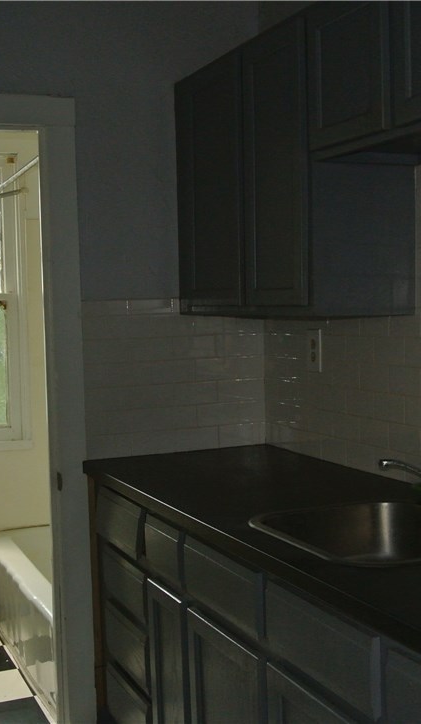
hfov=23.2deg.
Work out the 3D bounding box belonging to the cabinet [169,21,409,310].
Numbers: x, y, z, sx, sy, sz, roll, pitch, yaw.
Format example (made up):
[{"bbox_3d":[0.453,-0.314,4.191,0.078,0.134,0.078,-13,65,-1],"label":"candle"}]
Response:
[{"bbox_3d":[0.207,-0.509,3.003,0.307,0.747,0.926,-3,3,-22],"label":"cabinet"}]

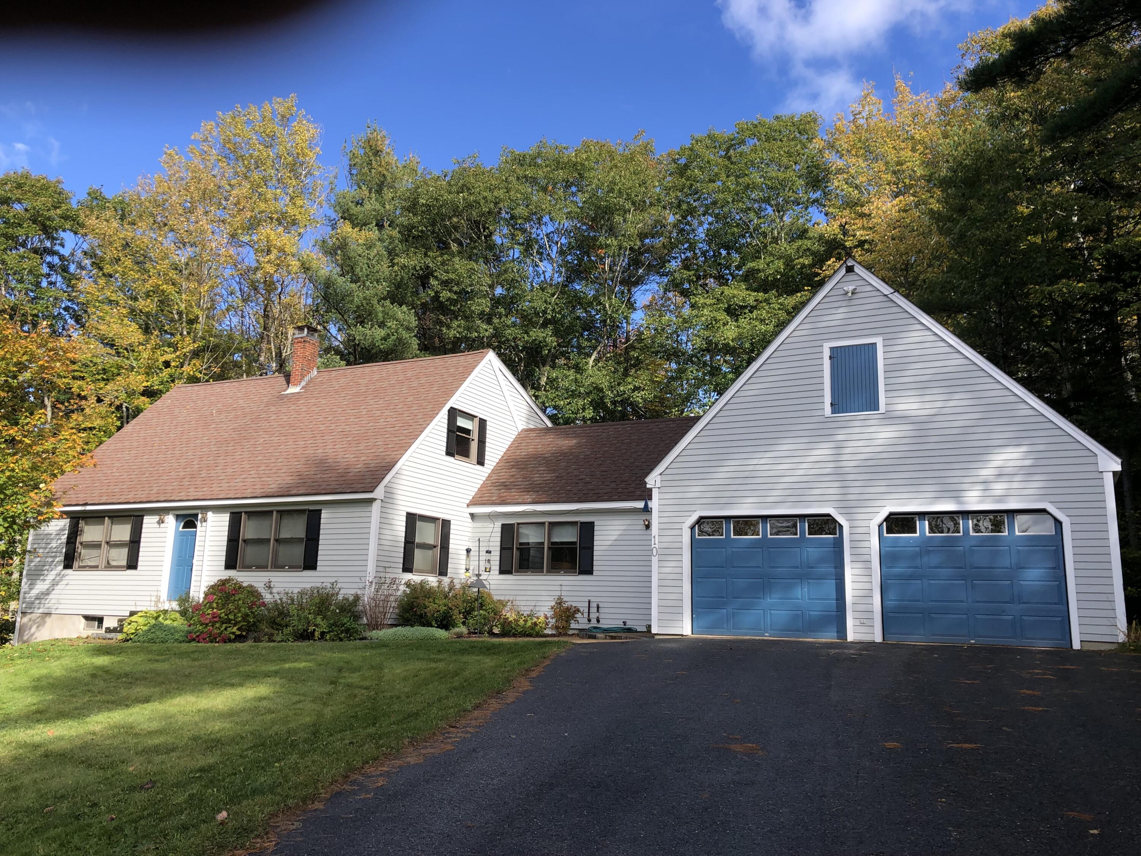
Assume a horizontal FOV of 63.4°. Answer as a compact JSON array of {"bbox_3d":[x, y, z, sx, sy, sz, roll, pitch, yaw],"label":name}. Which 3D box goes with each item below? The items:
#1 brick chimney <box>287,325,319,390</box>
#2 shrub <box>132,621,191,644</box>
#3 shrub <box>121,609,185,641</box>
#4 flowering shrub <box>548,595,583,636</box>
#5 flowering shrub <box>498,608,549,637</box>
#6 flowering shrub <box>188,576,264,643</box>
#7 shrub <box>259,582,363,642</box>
[{"bbox_3d":[-7.651,-1.971,26.570,0.445,1.832,0.577,-4,-12,26],"label":"brick chimney"},{"bbox_3d":[-8.487,4.219,19.126,1.164,0.429,1.012,-4,-12,26],"label":"shrub"},{"bbox_3d":[-9.011,4.248,19.961,1.265,0.635,1.214,-4,-12,26],"label":"shrub"},{"bbox_3d":[-0.110,4.190,20.735,0.729,0.896,0.708,1,-11,0],"label":"flowering shrub"},{"bbox_3d":[-1.090,4.394,20.897,1.164,0.642,0.911,-4,-12,26],"label":"flowering shrub"},{"bbox_3d":[-7.225,3.809,19.384,1.518,1.329,1.467,-4,-12,26],"label":"flowering shrub"},{"bbox_3d":[-5.327,3.757,18.958,2.328,1.180,1.366,-4,-12,26],"label":"shrub"}]

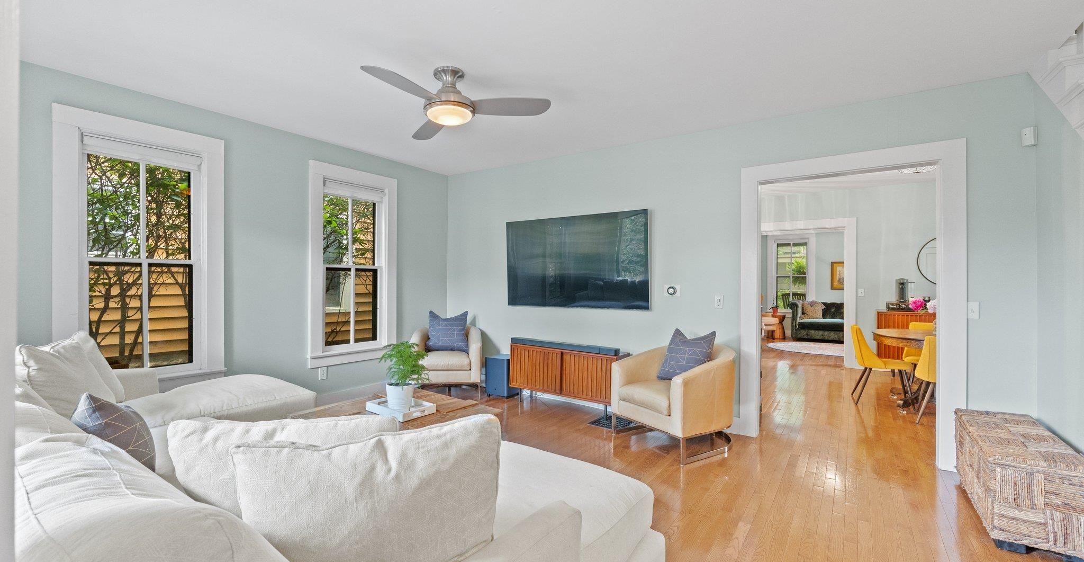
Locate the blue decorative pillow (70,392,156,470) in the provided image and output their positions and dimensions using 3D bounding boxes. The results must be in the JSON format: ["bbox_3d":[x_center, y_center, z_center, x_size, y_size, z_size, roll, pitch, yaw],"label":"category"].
[{"bbox_3d":[-1.656,0.614,1.776,0.170,0.430,0.450,-23,11,-28],"label":"blue decorative pillow"}]

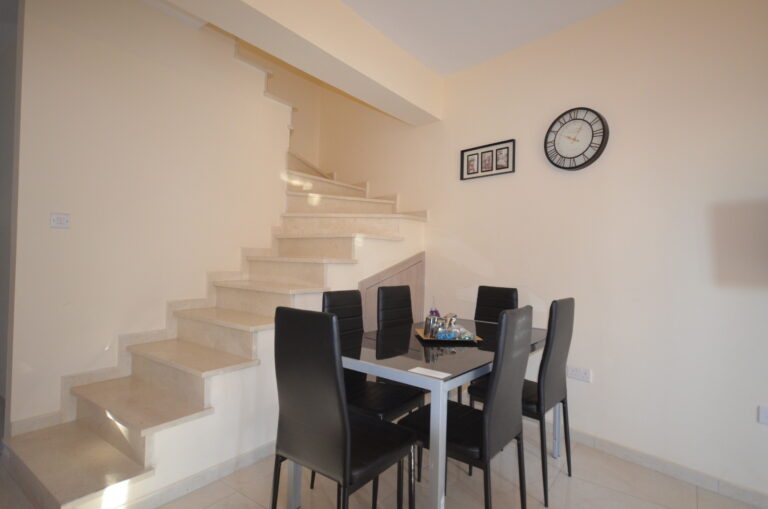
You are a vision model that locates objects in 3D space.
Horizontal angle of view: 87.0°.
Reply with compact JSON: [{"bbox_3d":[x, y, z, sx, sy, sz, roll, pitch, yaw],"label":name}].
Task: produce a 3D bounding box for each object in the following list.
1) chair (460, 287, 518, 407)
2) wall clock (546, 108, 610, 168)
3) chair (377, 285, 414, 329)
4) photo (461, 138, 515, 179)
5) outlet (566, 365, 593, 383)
[{"bbox_3d":[0.665,0.722,2.716,0.412,0.980,0.462,1,-1,40],"label":"chair"},{"bbox_3d":[1.253,-0.749,2.647,0.060,0.393,0.393,2,-1,-40],"label":"wall clock"},{"bbox_3d":[0.245,0.712,2.565,0.462,0.980,0.412,1,-1,40],"label":"chair"},{"bbox_3d":[0.812,-0.737,3.197,0.022,0.246,0.490,2,-1,-40],"label":"photo"},{"bbox_3d":[1.265,0.769,2.610,0.018,0.086,0.146,2,-1,-40],"label":"outlet"}]

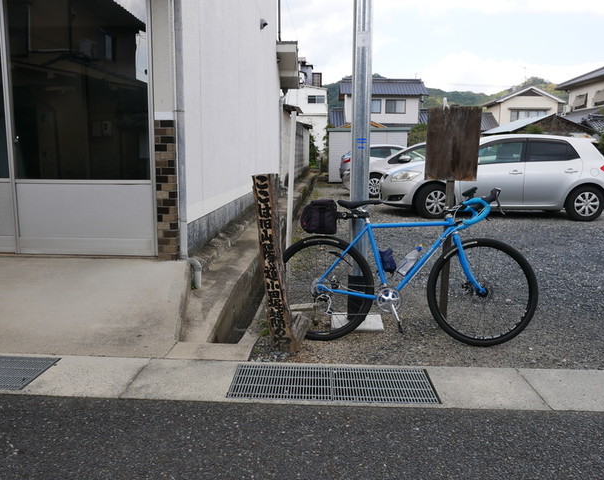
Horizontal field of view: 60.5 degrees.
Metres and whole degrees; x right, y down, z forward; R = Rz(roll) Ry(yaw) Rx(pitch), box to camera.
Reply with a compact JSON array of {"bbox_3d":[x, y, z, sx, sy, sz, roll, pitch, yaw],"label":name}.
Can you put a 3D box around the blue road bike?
[{"bbox_3d":[0.636,0.170,3.336,1.700,1.000,0.460,1,0,6],"label":"blue road bike"}]

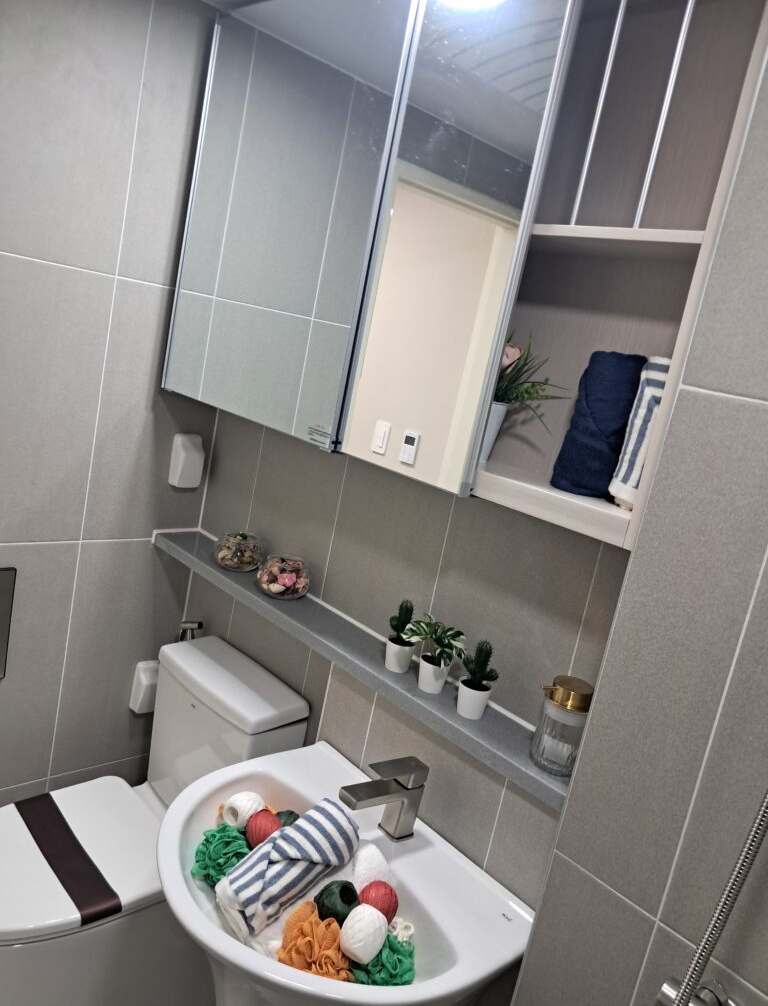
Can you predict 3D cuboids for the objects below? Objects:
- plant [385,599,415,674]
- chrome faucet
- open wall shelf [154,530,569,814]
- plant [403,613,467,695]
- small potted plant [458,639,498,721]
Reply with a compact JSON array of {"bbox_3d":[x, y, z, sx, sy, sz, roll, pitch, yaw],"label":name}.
[{"bbox_3d":[0.034,0.231,1.399,0.056,0.128,0.056,11,11,-2],"label":"plant"},{"bbox_3d":[-0.008,0.482,1.276,0.157,0.132,0.047,1,15,-44],"label":"chrome faucet"},{"bbox_3d":[-0.099,0.254,1.552,0.135,0.027,1.265,1,15,-44],"label":"open wall shelf"},{"bbox_3d":[0.080,0.253,1.342,0.093,0.127,0.103,1,15,-44],"label":"plant"},{"bbox_3d":[0.150,0.279,1.275,0.059,0.127,0.060,1,15,-44],"label":"small potted plant"}]

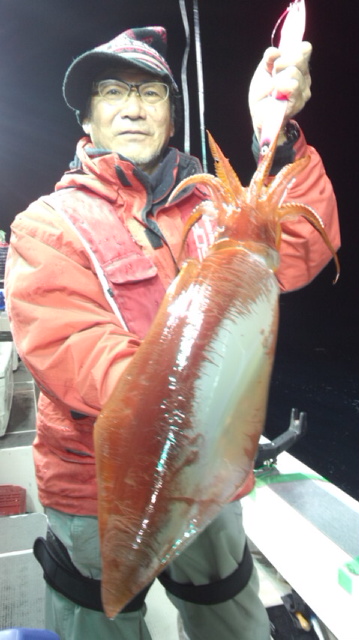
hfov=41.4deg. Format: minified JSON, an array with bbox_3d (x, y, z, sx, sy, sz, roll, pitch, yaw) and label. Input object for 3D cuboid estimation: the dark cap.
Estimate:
[{"bbox_3d":[-0.110,-0.482,0.900,0.200,0.165,0.265,5,16,22],"label":"dark cap"}]

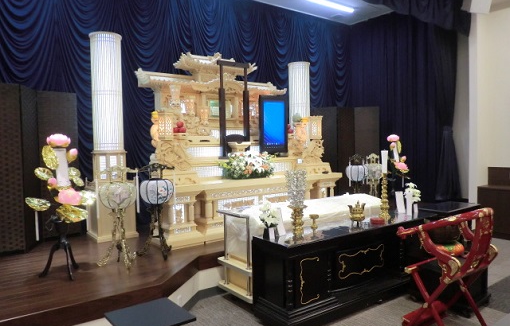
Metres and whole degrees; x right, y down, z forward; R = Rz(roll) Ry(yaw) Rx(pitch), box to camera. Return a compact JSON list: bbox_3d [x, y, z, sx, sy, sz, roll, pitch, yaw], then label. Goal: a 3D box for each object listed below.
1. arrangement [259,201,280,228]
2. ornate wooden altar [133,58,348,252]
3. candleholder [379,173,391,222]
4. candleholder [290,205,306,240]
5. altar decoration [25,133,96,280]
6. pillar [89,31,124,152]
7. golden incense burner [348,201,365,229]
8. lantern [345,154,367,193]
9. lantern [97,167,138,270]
[{"bbox_3d":[0.138,0.408,3.155,0.165,0.235,0.165,-3,3,-35],"label":"arrangement"},{"bbox_3d":[-0.195,-0.330,5.207,2.680,2.380,1.360,-3,3,-35],"label":"ornate wooden altar"},{"bbox_3d":[1.340,0.345,3.937,0.120,0.490,0.120,-3,3,-35],"label":"candleholder"},{"bbox_3d":[0.379,0.495,3.253,0.135,0.290,0.135,-1,3,0],"label":"candleholder"},{"bbox_3d":[-1.685,0.362,3.327,0.520,1.220,0.500,-3,3,-35],"label":"altar decoration"},{"bbox_3d":[-1.793,-0.819,4.652,0.370,1.420,0.370,-3,3,-35],"label":"pillar"},{"bbox_3d":[0.998,0.477,3.723,0.160,0.255,0.155,-3,3,-35],"label":"golden incense burner"},{"bbox_3d":[1.504,0.352,5.681,0.370,0.930,0.360,-3,3,-35],"label":"lantern"},{"bbox_3d":[-1.289,0.494,3.607,0.380,0.920,0.370,-3,3,-35],"label":"lantern"}]

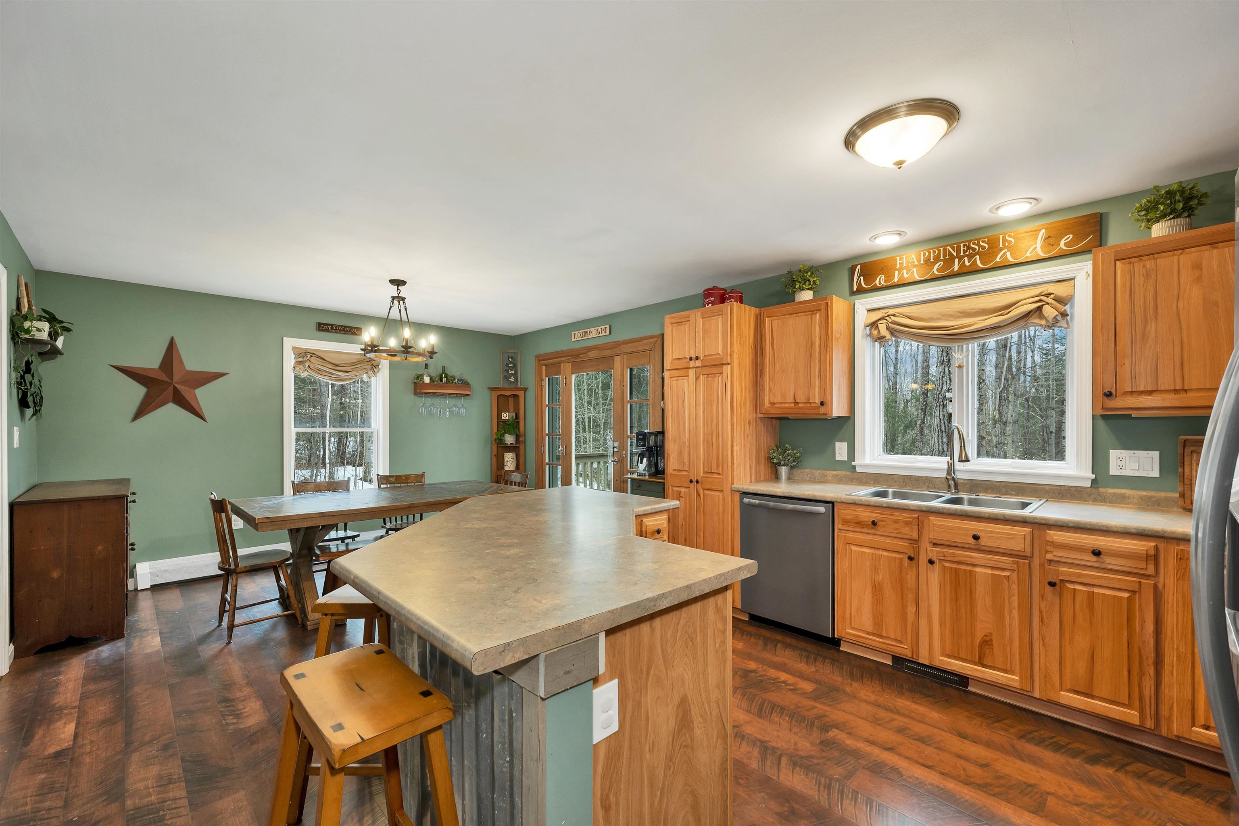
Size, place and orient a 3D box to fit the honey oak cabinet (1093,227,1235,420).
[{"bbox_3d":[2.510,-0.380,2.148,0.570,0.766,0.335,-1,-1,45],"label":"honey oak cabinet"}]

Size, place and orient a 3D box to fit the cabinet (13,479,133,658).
[{"bbox_3d":[-3.631,0.961,3.262,1.120,0.875,0.480,-1,-1,45],"label":"cabinet"}]

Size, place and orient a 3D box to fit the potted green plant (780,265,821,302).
[{"bbox_3d":[1.280,-0.890,3.408,0.270,0.290,0.250,-1,-1,44],"label":"potted green plant"}]

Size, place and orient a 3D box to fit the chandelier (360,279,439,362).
[{"bbox_3d":[-1.753,-0.740,3.863,0.570,0.610,0.570,-1,-1,44],"label":"chandelier"}]

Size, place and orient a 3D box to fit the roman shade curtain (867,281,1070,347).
[{"bbox_3d":[1.990,-0.545,2.852,1.020,0.290,0.090,-1,-1,44],"label":"roman shade curtain"}]

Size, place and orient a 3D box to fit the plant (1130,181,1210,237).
[{"bbox_3d":[2.481,-0.883,2.166,0.245,0.240,0.240,-1,-1,45],"label":"plant"}]

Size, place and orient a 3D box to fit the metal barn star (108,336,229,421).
[{"bbox_3d":[-3.684,-0.273,3.981,0.085,0.710,0.735,-1,-1,45],"label":"metal barn star"}]

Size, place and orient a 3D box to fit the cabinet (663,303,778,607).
[{"bbox_3d":[0.764,0.339,3.646,0.590,2.137,0.640,-1,-1,44],"label":"cabinet"}]

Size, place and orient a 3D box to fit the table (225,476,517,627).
[{"bbox_3d":[-1.801,1.029,3.807,0.960,0.765,1.880,-1,-1,45],"label":"table"}]

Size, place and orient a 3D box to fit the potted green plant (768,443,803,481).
[{"bbox_3d":[1.184,0.355,3.466,0.240,0.255,0.240,-1,-1,45],"label":"potted green plant"}]

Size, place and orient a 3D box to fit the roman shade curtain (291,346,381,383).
[{"bbox_3d":[-2.845,-0.468,4.890,0.080,0.335,0.800,-1,-1,45],"label":"roman shade curtain"}]

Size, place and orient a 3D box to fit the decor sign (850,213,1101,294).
[{"bbox_3d":[2.035,-0.927,2.892,1.210,0.188,0.020,-1,-1,44],"label":"decor sign"}]

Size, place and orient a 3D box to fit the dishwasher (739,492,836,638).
[{"bbox_3d":[1.216,0.965,3.176,0.600,0.860,0.620,-1,-1,44],"label":"dishwasher"}]

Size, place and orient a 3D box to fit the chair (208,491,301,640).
[{"bbox_3d":[-2.369,0.955,3.138,0.415,0.870,0.445,-1,-1,45],"label":"chair"}]

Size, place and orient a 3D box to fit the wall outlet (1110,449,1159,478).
[{"bbox_3d":[2.553,0.252,2.388,0.170,0.128,0.008,-1,-1,44],"label":"wall outlet"}]

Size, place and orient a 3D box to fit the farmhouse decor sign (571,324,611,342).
[{"bbox_3d":[-0.315,-0.859,5.209,0.590,0.098,0.020,-1,-1,44],"label":"farmhouse decor sign"}]

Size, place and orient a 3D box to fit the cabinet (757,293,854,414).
[{"bbox_3d":[1.280,-0.354,3.344,0.525,0.768,0.330,-1,-1,44],"label":"cabinet"}]

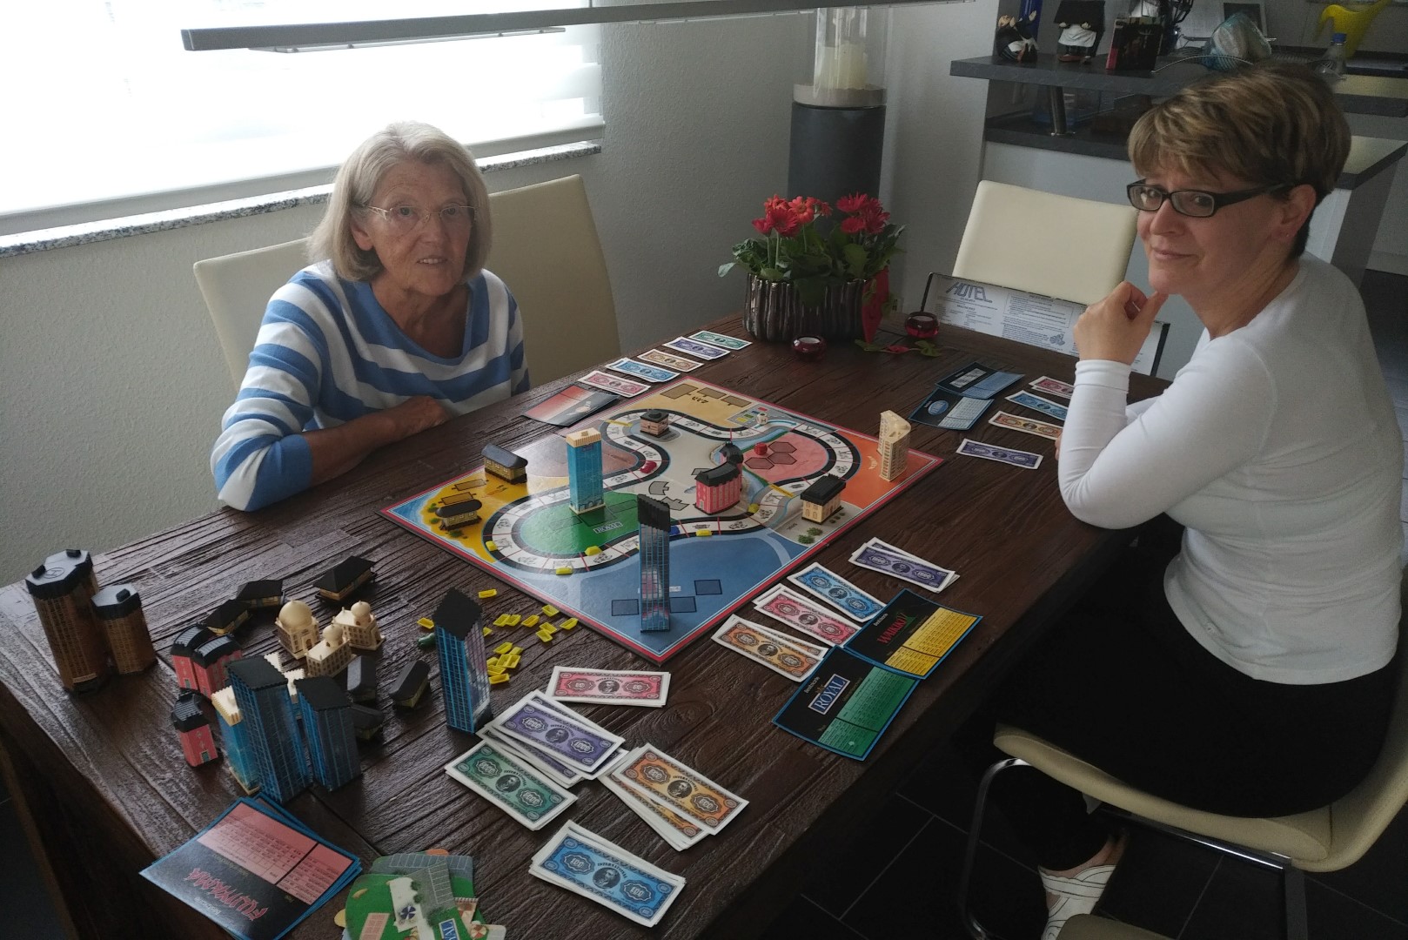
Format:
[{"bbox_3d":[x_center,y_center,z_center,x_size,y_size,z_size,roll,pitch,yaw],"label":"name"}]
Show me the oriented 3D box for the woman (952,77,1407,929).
[{"bbox_3d":[0.606,0.145,1.358,0.630,1.280,0.470,16,31,26],"label":"woman"}]

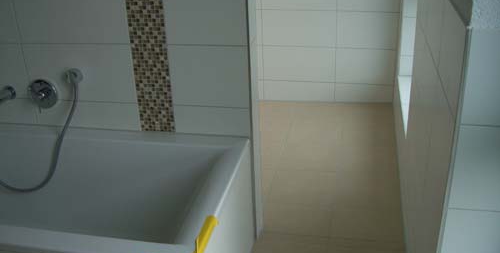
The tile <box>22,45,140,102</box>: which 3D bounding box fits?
[{"bbox_3d":[-0.851,-0.269,2.756,0.596,0.300,0.012,3,23,13],"label":"tile"}]

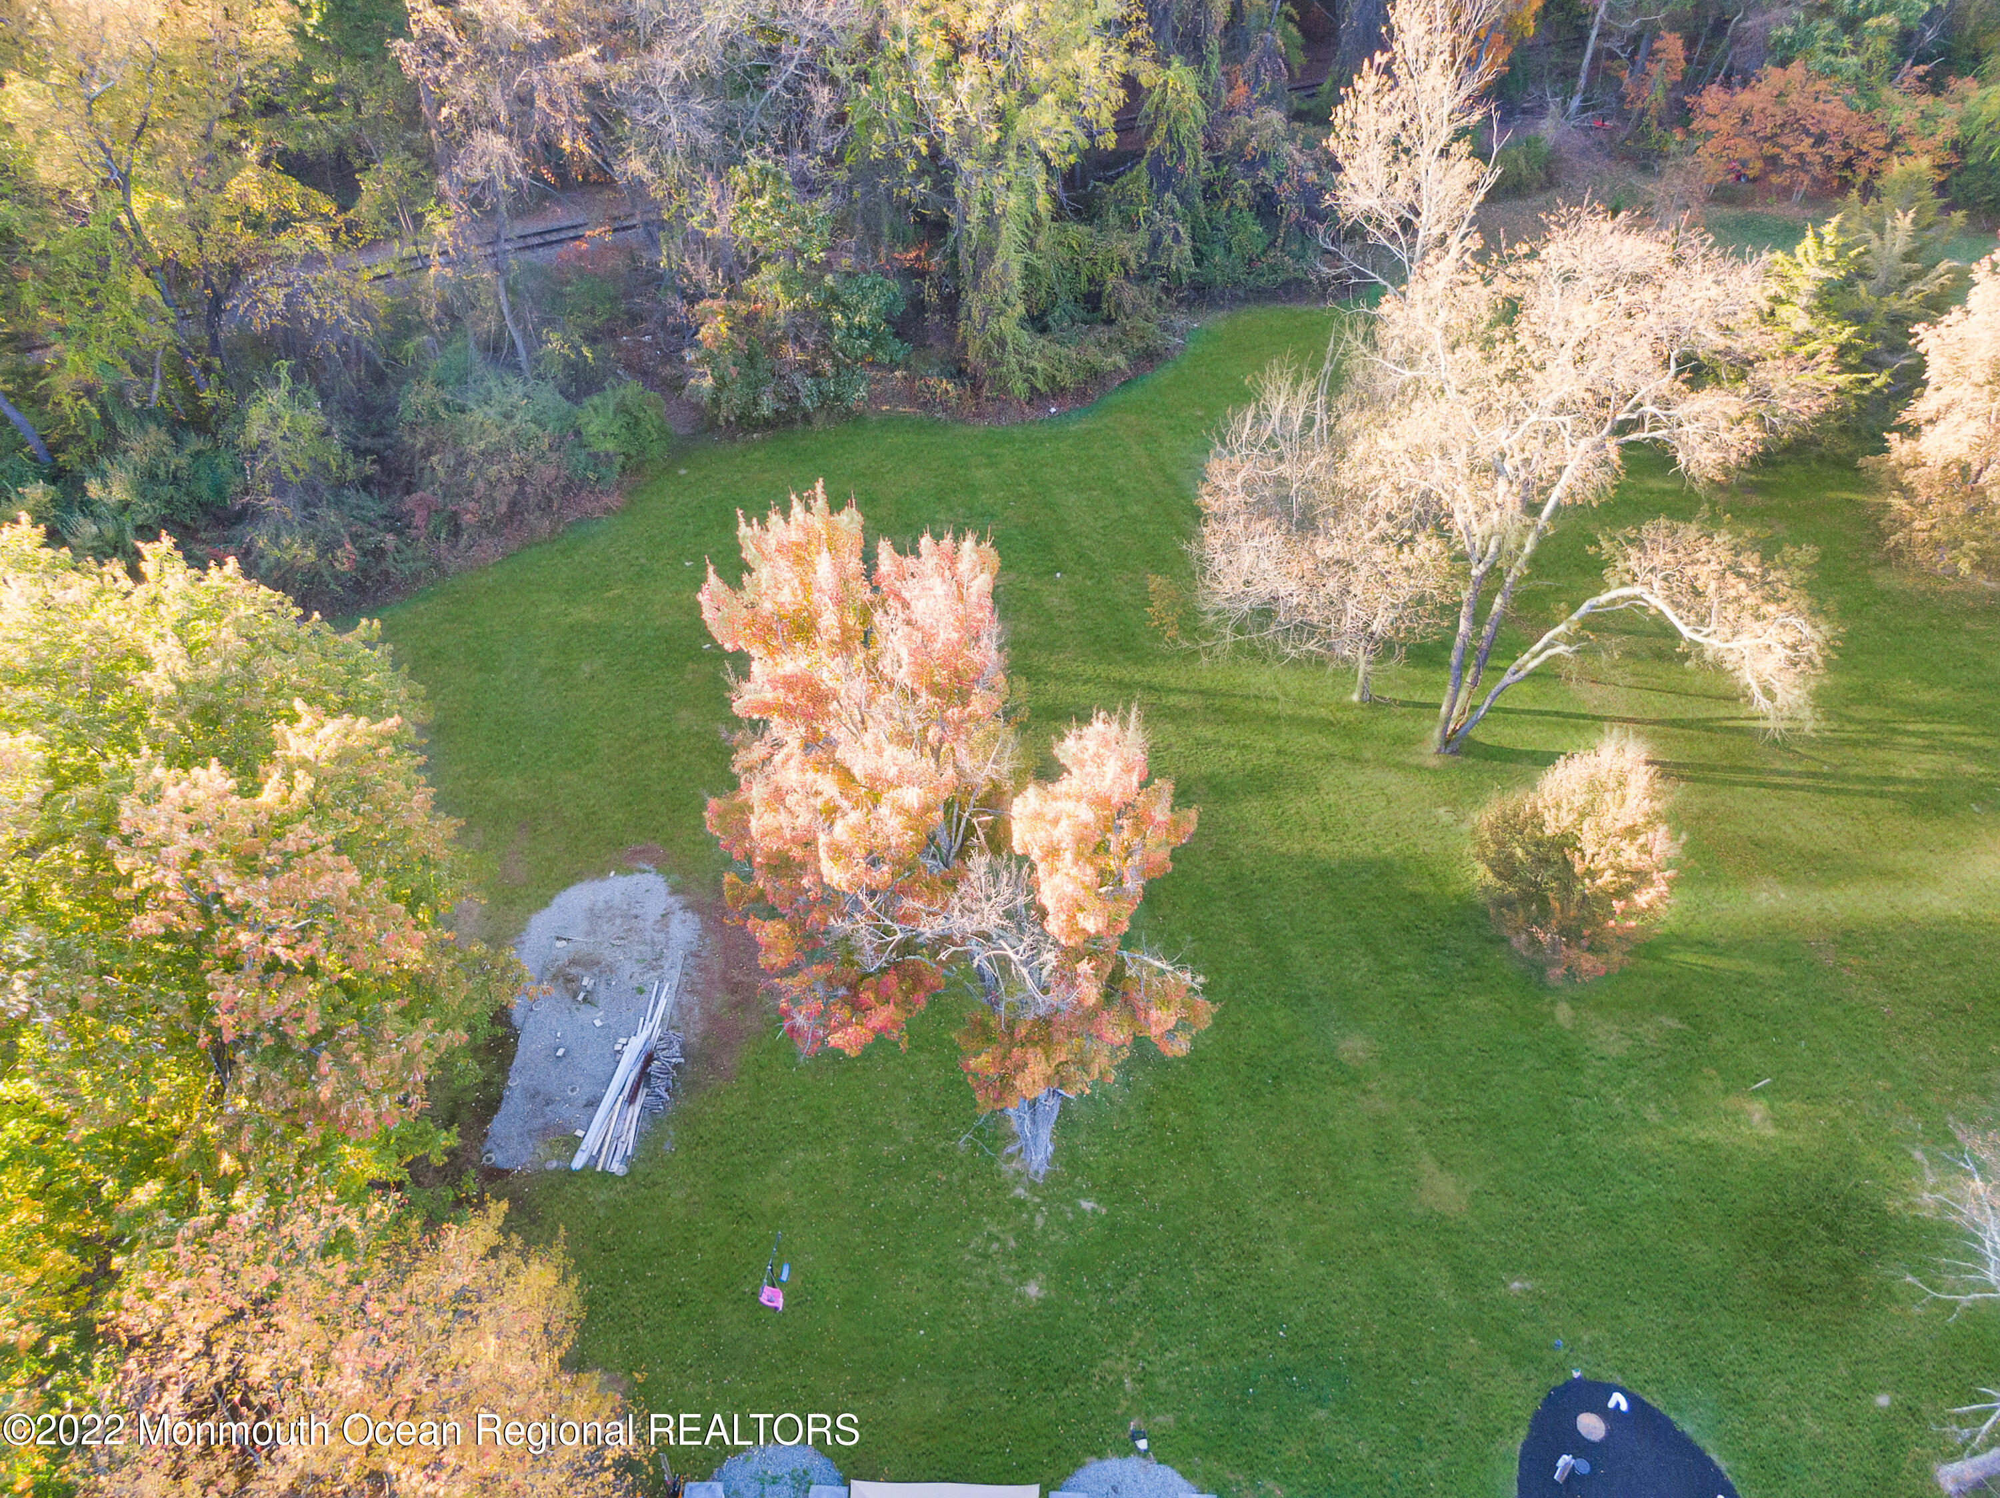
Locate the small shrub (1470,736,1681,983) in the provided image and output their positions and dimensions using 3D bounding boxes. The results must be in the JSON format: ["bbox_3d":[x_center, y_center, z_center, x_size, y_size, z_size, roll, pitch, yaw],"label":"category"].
[{"bbox_3d":[12.650,2.612,30.758,4.300,6.300,4.300,0,41,0],"label":"small shrub"}]

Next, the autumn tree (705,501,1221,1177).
[{"bbox_3d":[-0.500,2.589,23.848,8.200,15.400,7.200,0,41,0],"label":"autumn tree"}]

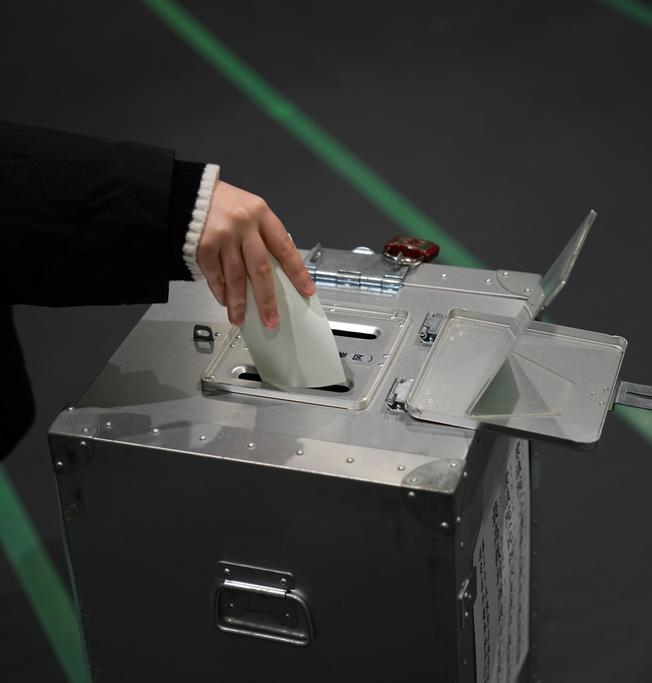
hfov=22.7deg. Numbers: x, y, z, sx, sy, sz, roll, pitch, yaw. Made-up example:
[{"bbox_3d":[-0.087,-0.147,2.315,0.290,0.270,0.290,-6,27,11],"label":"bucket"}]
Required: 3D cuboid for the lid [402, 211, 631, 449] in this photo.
[{"bbox_3d":[0.171,-0.011,1.430,0.170,0.146,0.177,7,32,17],"label":"lid"}]

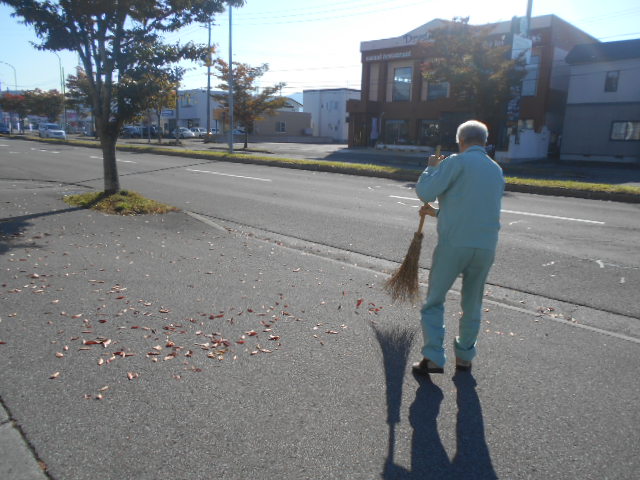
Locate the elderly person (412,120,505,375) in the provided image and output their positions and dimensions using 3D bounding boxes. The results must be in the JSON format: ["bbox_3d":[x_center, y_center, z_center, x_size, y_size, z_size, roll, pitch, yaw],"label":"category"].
[{"bbox_3d":[0.918,0.083,3.163,0.600,1.650,0.450,-1,13,-8],"label":"elderly person"}]

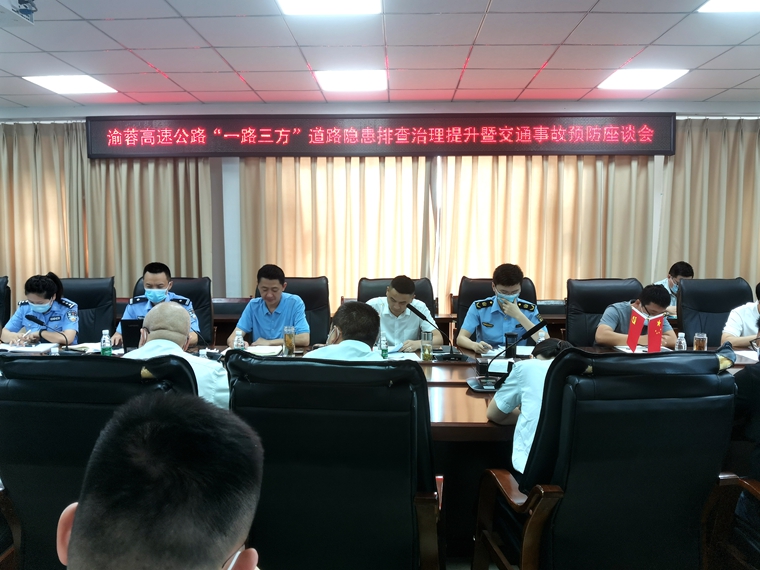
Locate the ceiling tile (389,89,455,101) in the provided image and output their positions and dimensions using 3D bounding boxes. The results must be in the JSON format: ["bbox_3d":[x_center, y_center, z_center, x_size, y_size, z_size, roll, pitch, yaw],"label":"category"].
[{"bbox_3d":[0.384,-1.755,5.462,0.600,0.025,0.480,0,4,2],"label":"ceiling tile"}]

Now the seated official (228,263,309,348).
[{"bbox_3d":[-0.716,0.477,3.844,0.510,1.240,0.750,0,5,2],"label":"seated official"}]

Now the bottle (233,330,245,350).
[{"bbox_3d":[-0.863,0.359,3.617,0.064,0.158,0.064,0,4,2],"label":"bottle"}]

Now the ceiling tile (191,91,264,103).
[{"bbox_3d":[-1.415,-1.760,5.519,0.600,0.025,0.480,0,4,2],"label":"ceiling tile"}]

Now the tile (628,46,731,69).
[{"bbox_3d":[2.149,-1.664,4.329,0.600,0.020,0.600,0,5,2],"label":"tile"}]

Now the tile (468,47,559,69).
[{"bbox_3d":[0.951,-1.674,4.369,0.600,0.020,0.600,0,4,2],"label":"tile"}]

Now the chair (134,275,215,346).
[{"bbox_3d":[-1.567,0.547,4.305,0.640,1.140,0.720,0,4,2],"label":"chair"}]

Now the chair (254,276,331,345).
[{"bbox_3d":[-0.639,0.552,4.120,0.650,1.160,0.700,0,4,2],"label":"chair"}]

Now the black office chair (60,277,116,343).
[{"bbox_3d":[-2.290,0.515,4.218,0.670,1.106,0.700,0,5,2],"label":"black office chair"}]

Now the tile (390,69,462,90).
[{"bbox_3d":[0.367,-1.722,4.950,0.600,0.018,0.600,0,5,2],"label":"tile"}]

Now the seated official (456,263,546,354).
[{"bbox_3d":[0.775,0.489,3.851,0.560,1.250,0.720,0,5,2],"label":"seated official"}]

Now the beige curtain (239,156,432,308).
[{"bbox_3d":[-0.441,-0.323,5.880,1.930,2.560,0.150,0,4,2],"label":"beige curtain"}]

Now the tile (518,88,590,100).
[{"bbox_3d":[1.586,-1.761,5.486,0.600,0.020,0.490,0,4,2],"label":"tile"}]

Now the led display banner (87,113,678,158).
[{"bbox_3d":[-0.027,-1.426,5.697,5.602,0.400,0.100,0,5,2],"label":"led display banner"}]

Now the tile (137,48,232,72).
[{"bbox_3d":[-1.448,-1.679,4.441,0.600,0.020,0.600,0,4,2],"label":"tile"}]

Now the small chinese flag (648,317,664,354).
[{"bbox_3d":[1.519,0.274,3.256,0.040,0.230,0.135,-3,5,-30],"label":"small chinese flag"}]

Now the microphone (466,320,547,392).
[{"bbox_3d":[0.584,0.317,2.736,0.370,0.340,0.200,-1,4,-7],"label":"microphone"}]

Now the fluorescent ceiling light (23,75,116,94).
[{"bbox_3d":[-2.625,-1.729,5.072,0.600,0.040,0.600,0,5,2],"label":"fluorescent ceiling light"}]

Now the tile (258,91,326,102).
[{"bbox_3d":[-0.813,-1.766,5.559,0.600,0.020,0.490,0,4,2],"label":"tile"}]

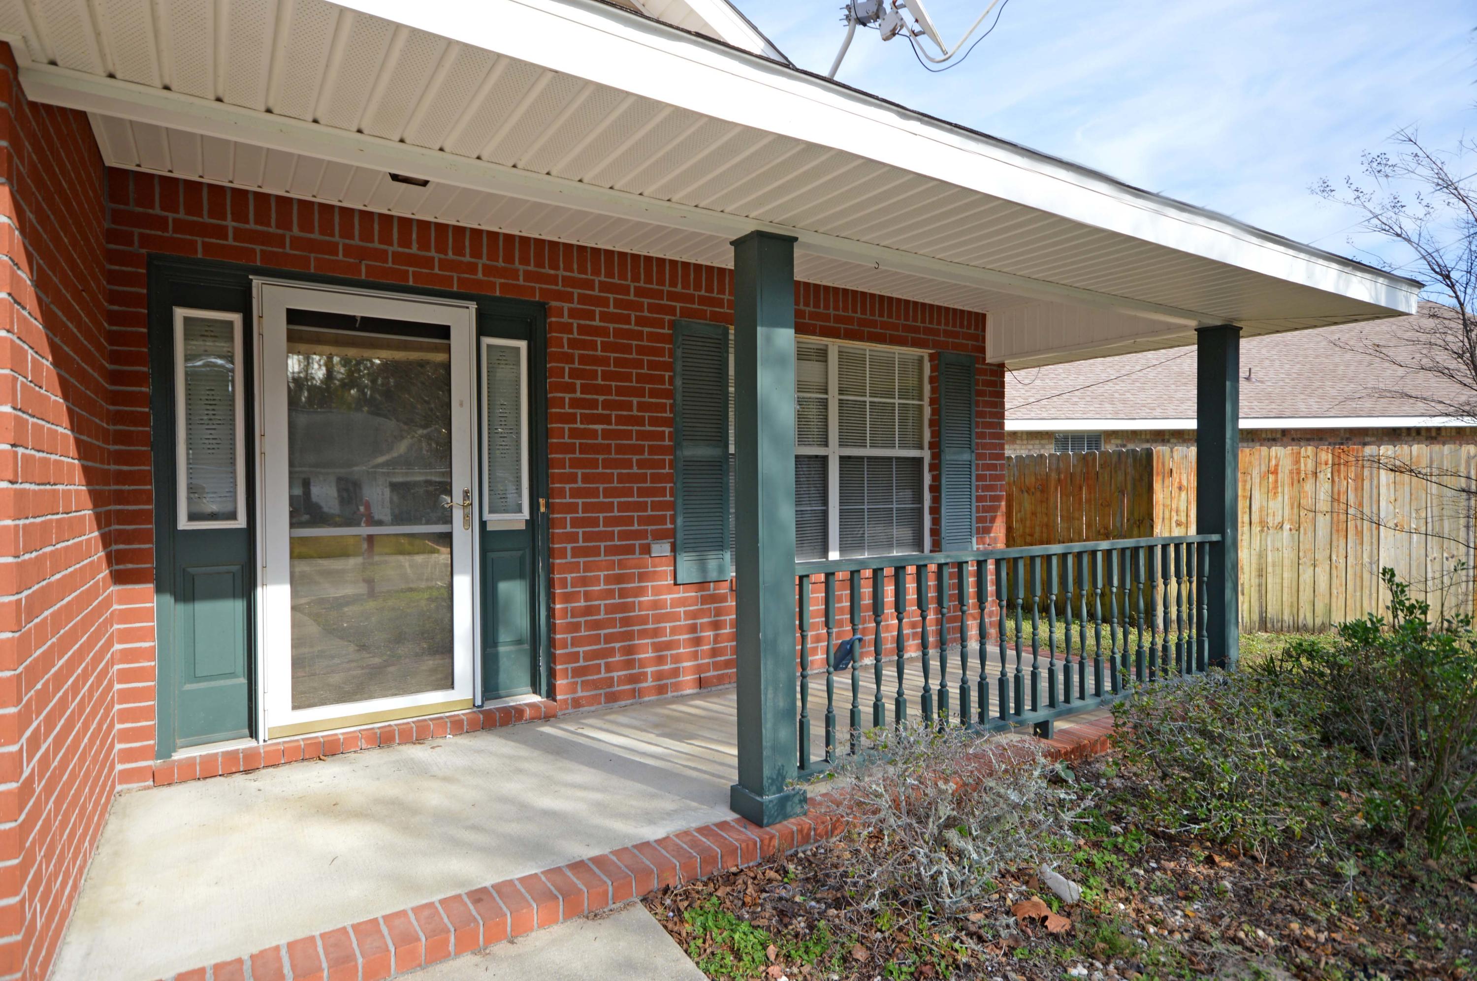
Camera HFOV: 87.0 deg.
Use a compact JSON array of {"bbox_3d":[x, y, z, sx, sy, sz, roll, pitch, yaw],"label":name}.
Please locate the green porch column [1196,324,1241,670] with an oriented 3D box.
[{"bbox_3d":[2.892,0.088,4.712,0.190,2.120,0.190,-1,1,-33],"label":"green porch column"}]

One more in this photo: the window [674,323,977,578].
[{"bbox_3d":[0.696,-0.234,5.246,2.607,1.527,0.100,-1,1,-33],"label":"window"}]

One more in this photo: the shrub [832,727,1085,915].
[{"bbox_3d":[0.740,1.061,2.663,0.800,0.470,0.720,-1,1,-33],"label":"shrub"}]

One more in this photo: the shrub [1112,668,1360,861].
[{"bbox_3d":[1.919,0.995,3.092,0.860,0.570,0.800,-1,1,-33],"label":"shrub"}]

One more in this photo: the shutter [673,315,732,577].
[{"bbox_3d":[-0.219,-0.218,4.610,0.378,1.527,0.040,-1,1,-33],"label":"shutter"}]

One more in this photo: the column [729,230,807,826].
[{"bbox_3d":[0.105,0.141,2.886,0.190,2.116,0.190,-1,1,-33],"label":"column"}]

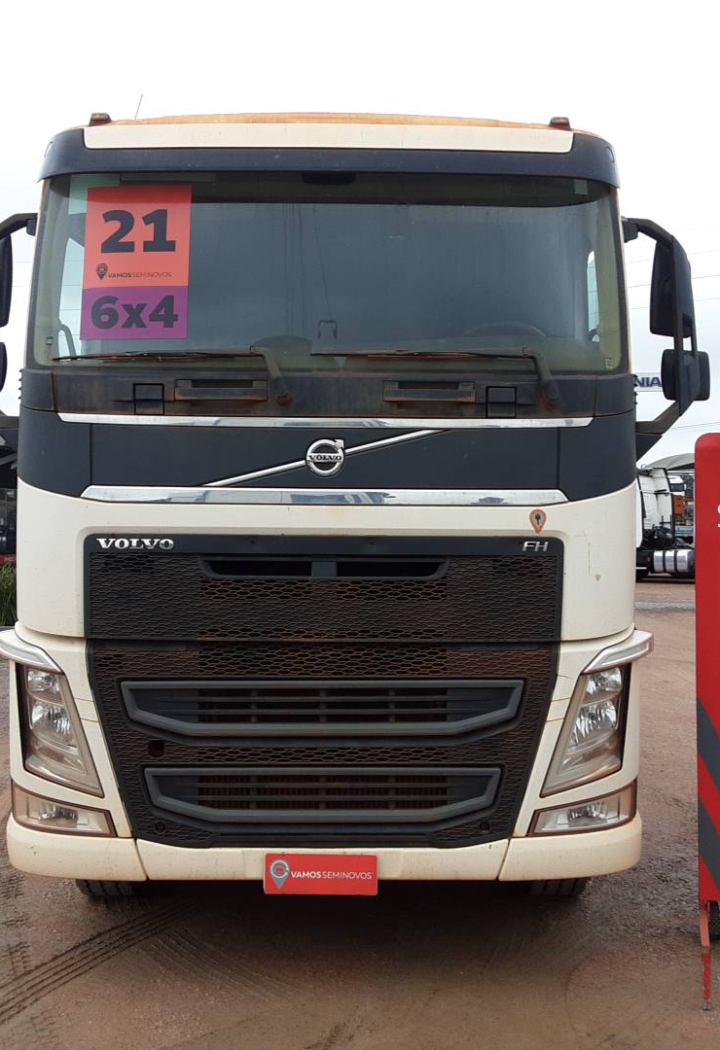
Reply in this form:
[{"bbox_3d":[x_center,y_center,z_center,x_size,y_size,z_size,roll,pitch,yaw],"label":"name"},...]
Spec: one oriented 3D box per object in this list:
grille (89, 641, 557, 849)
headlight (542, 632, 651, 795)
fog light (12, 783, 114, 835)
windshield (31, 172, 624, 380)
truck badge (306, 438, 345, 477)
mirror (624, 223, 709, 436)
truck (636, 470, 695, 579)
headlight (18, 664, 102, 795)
[{"bbox_3d":[-0.136,0.797,4.140,1.730,0.755,0.150,0,0,0],"label":"grille"},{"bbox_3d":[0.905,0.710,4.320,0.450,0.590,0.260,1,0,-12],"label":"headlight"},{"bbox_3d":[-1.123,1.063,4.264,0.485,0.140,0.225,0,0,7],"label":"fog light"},{"bbox_3d":[-0.125,-0.955,4.370,2.270,0.790,0.330,0,0,0],"label":"windshield"},{"bbox_3d":[-0.125,-0.246,4.120,0.143,0.143,0.035,0,0,0],"label":"truck badge"},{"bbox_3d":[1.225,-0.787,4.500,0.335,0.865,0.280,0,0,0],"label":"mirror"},{"bbox_3d":[10.200,0.090,37.300,6.000,3.800,2.500,0,0,37],"label":"truck"},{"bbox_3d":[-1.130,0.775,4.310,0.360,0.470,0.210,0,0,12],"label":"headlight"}]

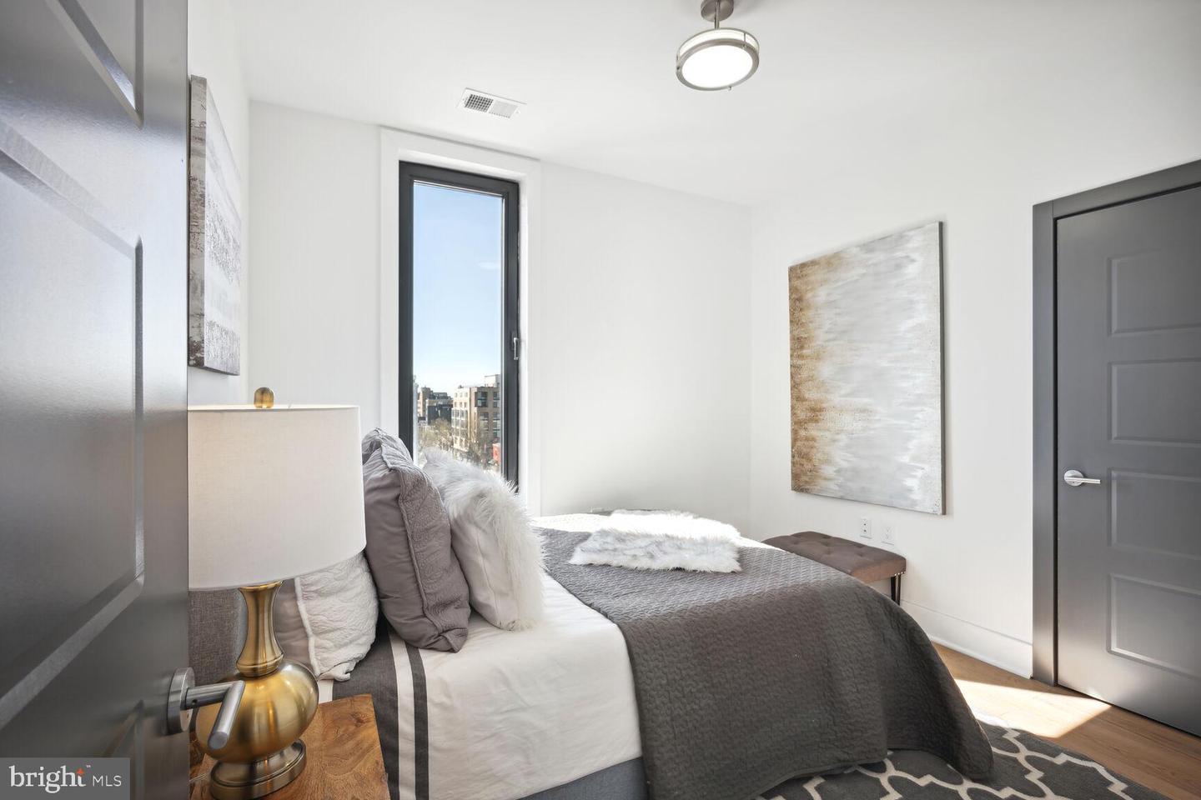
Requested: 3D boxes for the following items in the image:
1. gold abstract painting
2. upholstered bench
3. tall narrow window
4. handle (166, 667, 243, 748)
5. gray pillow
[{"bbox_3d":[1.528,-0.154,2.979,0.037,1.510,0.930,0,0,-30],"label":"gold abstract painting"},{"bbox_3d":[1.258,1.055,2.804,0.480,0.430,0.610,0,0,-30],"label":"upholstered bench"},{"bbox_3d":[-0.823,-0.300,2.954,0.708,2.040,0.080,0,0,-26],"label":"tall narrow window"},{"bbox_3d":[-0.424,0.332,0.535,0.065,0.070,0.135,0,0,-28],"label":"handle"},{"bbox_3d":[-0.568,0.408,1.501,0.190,0.520,0.550,-16,7,-25],"label":"gray pillow"}]

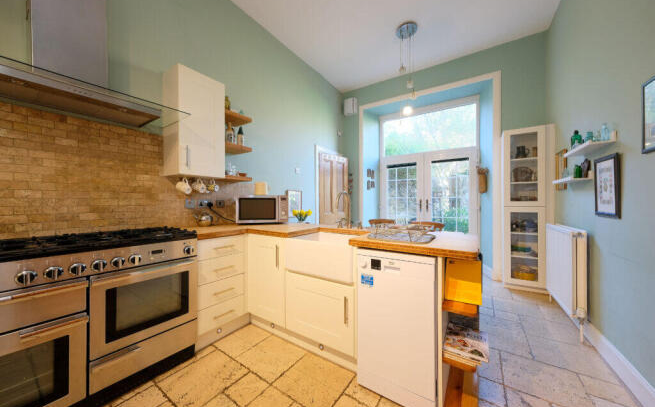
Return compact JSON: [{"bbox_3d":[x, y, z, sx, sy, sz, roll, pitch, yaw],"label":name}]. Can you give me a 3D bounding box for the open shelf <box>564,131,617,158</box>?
[{"bbox_3d":[2.006,-0.446,1.698,0.116,0.074,0.555,0,1,33],"label":"open shelf"}]

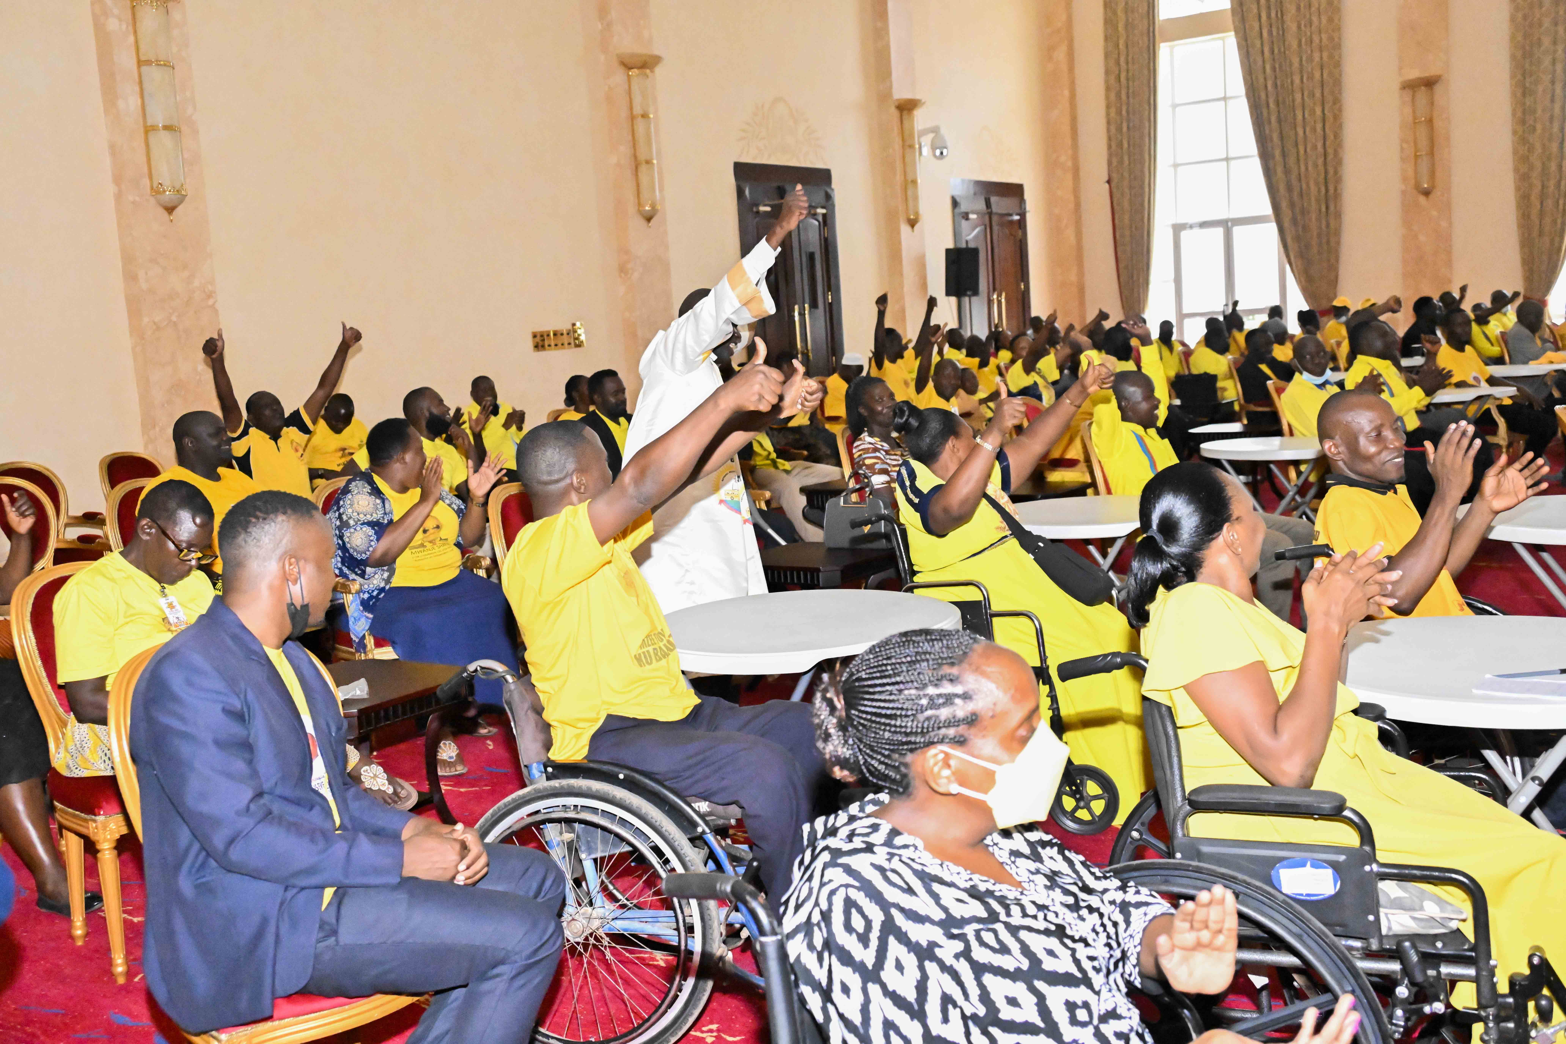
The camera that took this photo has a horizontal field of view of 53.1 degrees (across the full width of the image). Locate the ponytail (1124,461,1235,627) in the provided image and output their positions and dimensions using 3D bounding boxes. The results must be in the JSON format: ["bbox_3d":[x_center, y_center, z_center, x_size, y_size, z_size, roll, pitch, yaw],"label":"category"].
[{"bbox_3d":[0.751,0.042,2.970,0.230,0.290,0.180,-9,9,-30],"label":"ponytail"}]

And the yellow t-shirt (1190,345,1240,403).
[{"bbox_3d":[3.268,-1.040,11.900,0.300,0.580,0.460,-5,7,-5],"label":"yellow t-shirt"}]

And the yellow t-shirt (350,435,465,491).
[{"bbox_3d":[-1.635,-0.118,6.850,0.470,0.560,0.290,-10,9,-38],"label":"yellow t-shirt"}]

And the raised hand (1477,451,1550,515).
[{"bbox_3d":[1.718,-0.092,3.680,0.175,0.125,0.065,-43,-18,9],"label":"raised hand"}]

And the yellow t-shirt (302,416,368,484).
[{"bbox_3d":[-2.542,-0.331,8.900,0.280,0.520,0.430,3,10,44],"label":"yellow t-shirt"}]

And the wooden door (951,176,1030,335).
[{"bbox_3d":[2.648,-2.668,19.294,0.150,2.960,1.900,1,9,33],"label":"wooden door"}]

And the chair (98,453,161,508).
[{"bbox_3d":[-3.571,0.111,8.900,0.580,1.020,0.540,0,8,32],"label":"chair"}]

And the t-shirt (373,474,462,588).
[{"bbox_3d":[-1.384,0.036,5.800,0.290,0.460,0.420,2,9,38],"label":"t-shirt"}]

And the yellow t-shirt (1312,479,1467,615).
[{"bbox_3d":[1.512,0.144,3.850,0.360,0.540,0.480,1,10,35],"label":"yellow t-shirt"}]

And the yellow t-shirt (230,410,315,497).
[{"bbox_3d":[-2.371,-0.215,7.250,0.460,0.580,0.280,-10,10,-39],"label":"yellow t-shirt"}]

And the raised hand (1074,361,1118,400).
[{"bbox_3d":[0.998,-0.461,5.000,0.130,0.140,0.100,-5,7,-5],"label":"raised hand"}]

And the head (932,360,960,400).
[{"bbox_3d":[0.887,-0.771,8.500,0.160,0.240,0.200,-7,8,-21],"label":"head"}]

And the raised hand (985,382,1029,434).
[{"bbox_3d":[0.626,-0.318,4.380,0.125,0.150,0.100,-5,7,-5],"label":"raised hand"}]

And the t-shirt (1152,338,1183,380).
[{"bbox_3d":[3.686,-1.524,15.000,0.410,0.490,0.250,-8,8,-30],"label":"t-shirt"}]

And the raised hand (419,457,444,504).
[{"bbox_3d":[-1.198,-0.146,5.350,0.080,0.170,0.050,15,6,20],"label":"raised hand"}]

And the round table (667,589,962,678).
[{"bbox_3d":[0.061,0.628,4.278,0.850,0.740,0.850,-4,7,0],"label":"round table"}]

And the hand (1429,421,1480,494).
[{"bbox_3d":[1.543,-0.149,3.600,0.105,0.175,0.060,15,7,31],"label":"hand"}]

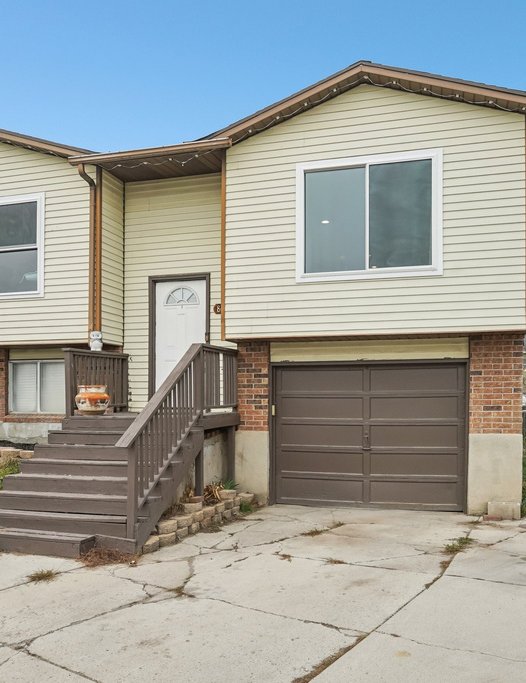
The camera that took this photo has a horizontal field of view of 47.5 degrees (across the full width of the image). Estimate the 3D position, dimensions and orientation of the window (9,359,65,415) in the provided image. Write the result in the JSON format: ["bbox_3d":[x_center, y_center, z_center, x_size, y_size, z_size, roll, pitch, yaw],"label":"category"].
[{"bbox_3d":[-3.780,0.775,10.060,1.160,0.910,0.100,-1,-3,15],"label":"window"}]

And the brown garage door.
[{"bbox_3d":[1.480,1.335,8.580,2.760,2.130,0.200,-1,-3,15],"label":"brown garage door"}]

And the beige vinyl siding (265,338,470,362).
[{"bbox_3d":[1.470,0.125,8.560,2.800,0.290,0.070,-1,-3,15],"label":"beige vinyl siding"}]

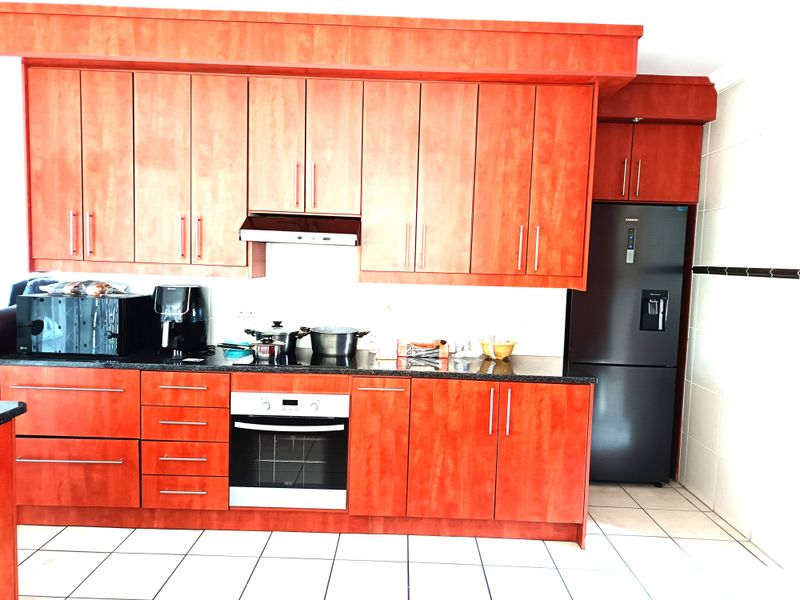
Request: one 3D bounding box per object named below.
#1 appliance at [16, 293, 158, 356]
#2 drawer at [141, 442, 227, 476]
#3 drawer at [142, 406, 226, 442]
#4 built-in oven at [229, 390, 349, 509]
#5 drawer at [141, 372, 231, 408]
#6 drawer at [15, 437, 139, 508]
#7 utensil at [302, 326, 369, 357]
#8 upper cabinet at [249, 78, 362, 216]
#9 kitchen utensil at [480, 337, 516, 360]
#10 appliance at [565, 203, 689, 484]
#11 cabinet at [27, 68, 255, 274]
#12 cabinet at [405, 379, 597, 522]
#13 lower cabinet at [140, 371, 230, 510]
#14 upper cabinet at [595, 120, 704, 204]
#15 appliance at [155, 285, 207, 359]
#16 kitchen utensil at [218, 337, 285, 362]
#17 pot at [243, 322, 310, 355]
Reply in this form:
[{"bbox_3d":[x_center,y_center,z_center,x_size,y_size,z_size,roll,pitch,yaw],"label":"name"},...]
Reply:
[{"bbox_3d":[-1.710,0.128,3.075,0.538,0.305,0.407,2,4,1],"label":"appliance"},{"bbox_3d":[-1.085,0.785,3.036,0.439,0.178,0.500,2,4,0],"label":"drawer"},{"bbox_3d":[-1.080,0.608,3.023,0.439,0.177,0.500,2,4,0],"label":"drawer"},{"bbox_3d":[-0.554,0.747,3.057,0.595,0.587,0.570,2,4,0],"label":"built-in oven"},{"bbox_3d":[-1.072,0.437,3.020,0.450,0.181,0.525,2,4,0],"label":"drawer"},{"bbox_3d":[-1.664,0.860,3.056,0.702,0.352,0.535,2,4,0],"label":"drawer"},{"bbox_3d":[-0.361,0.246,3.161,0.375,0.140,0.270,2,4,0],"label":"utensil"},{"bbox_3d":[-0.496,-0.813,3.064,0.590,0.699,0.336,2,4,0],"label":"upper cabinet"},{"bbox_3d":[0.556,0.294,3.141,0.205,0.104,0.205,2,4,0],"label":"kitchen utensil"},{"bbox_3d":[1.463,0.284,3.936,0.707,1.840,0.700,2,4,0],"label":"appliance"},{"bbox_3d":[-1.368,-0.675,3.076,1.180,1.066,0.336,2,4,0],"label":"cabinet"},{"bbox_3d":[0.503,0.746,3.062,0.909,0.706,0.590,2,4,0],"label":"cabinet"},{"bbox_3d":[-1.079,0.696,3.074,0.450,0.706,0.590,2,4,0],"label":"lower cabinet"},{"bbox_3d":[1.498,-0.911,3.842,0.899,0.492,0.550,2,4,0],"label":"upper cabinet"},{"bbox_3d":[-1.213,0.107,3.094,0.270,0.377,0.360,2,4,0],"label":"appliance"},{"bbox_3d":[-0.794,0.254,2.974,0.348,0.120,0.170,2,4,0],"label":"kitchen utensil"},{"bbox_3d":[-0.715,0.214,3.196,0.374,0.178,0.230,2,4,10],"label":"pot"}]

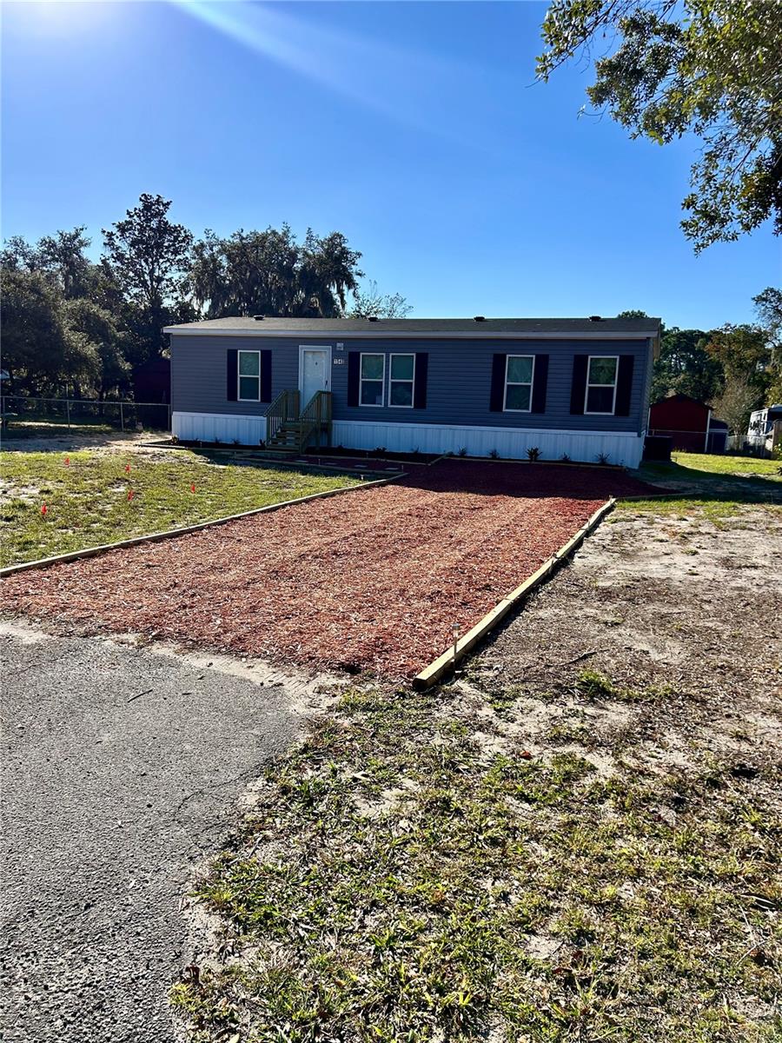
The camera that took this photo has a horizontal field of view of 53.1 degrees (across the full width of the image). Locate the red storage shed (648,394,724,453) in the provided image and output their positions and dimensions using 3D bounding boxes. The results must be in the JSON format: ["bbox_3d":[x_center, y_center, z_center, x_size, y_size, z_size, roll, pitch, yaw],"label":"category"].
[{"bbox_3d":[14.839,-5.127,40.302,3.470,2.840,3.600,5,9,19],"label":"red storage shed"}]

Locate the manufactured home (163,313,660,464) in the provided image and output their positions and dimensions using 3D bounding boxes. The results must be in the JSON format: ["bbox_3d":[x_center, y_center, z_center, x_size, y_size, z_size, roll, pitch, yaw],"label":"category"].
[{"bbox_3d":[1.067,-4.643,26.155,14.800,4.250,7.800,5,9,19],"label":"manufactured home"}]

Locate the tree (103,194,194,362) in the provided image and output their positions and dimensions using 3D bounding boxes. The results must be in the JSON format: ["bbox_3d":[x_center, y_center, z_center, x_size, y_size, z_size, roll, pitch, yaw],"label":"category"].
[{"bbox_3d":[-13.980,-11.932,44.559,5.260,12.790,5.260,-1,9,-17],"label":"tree"}]

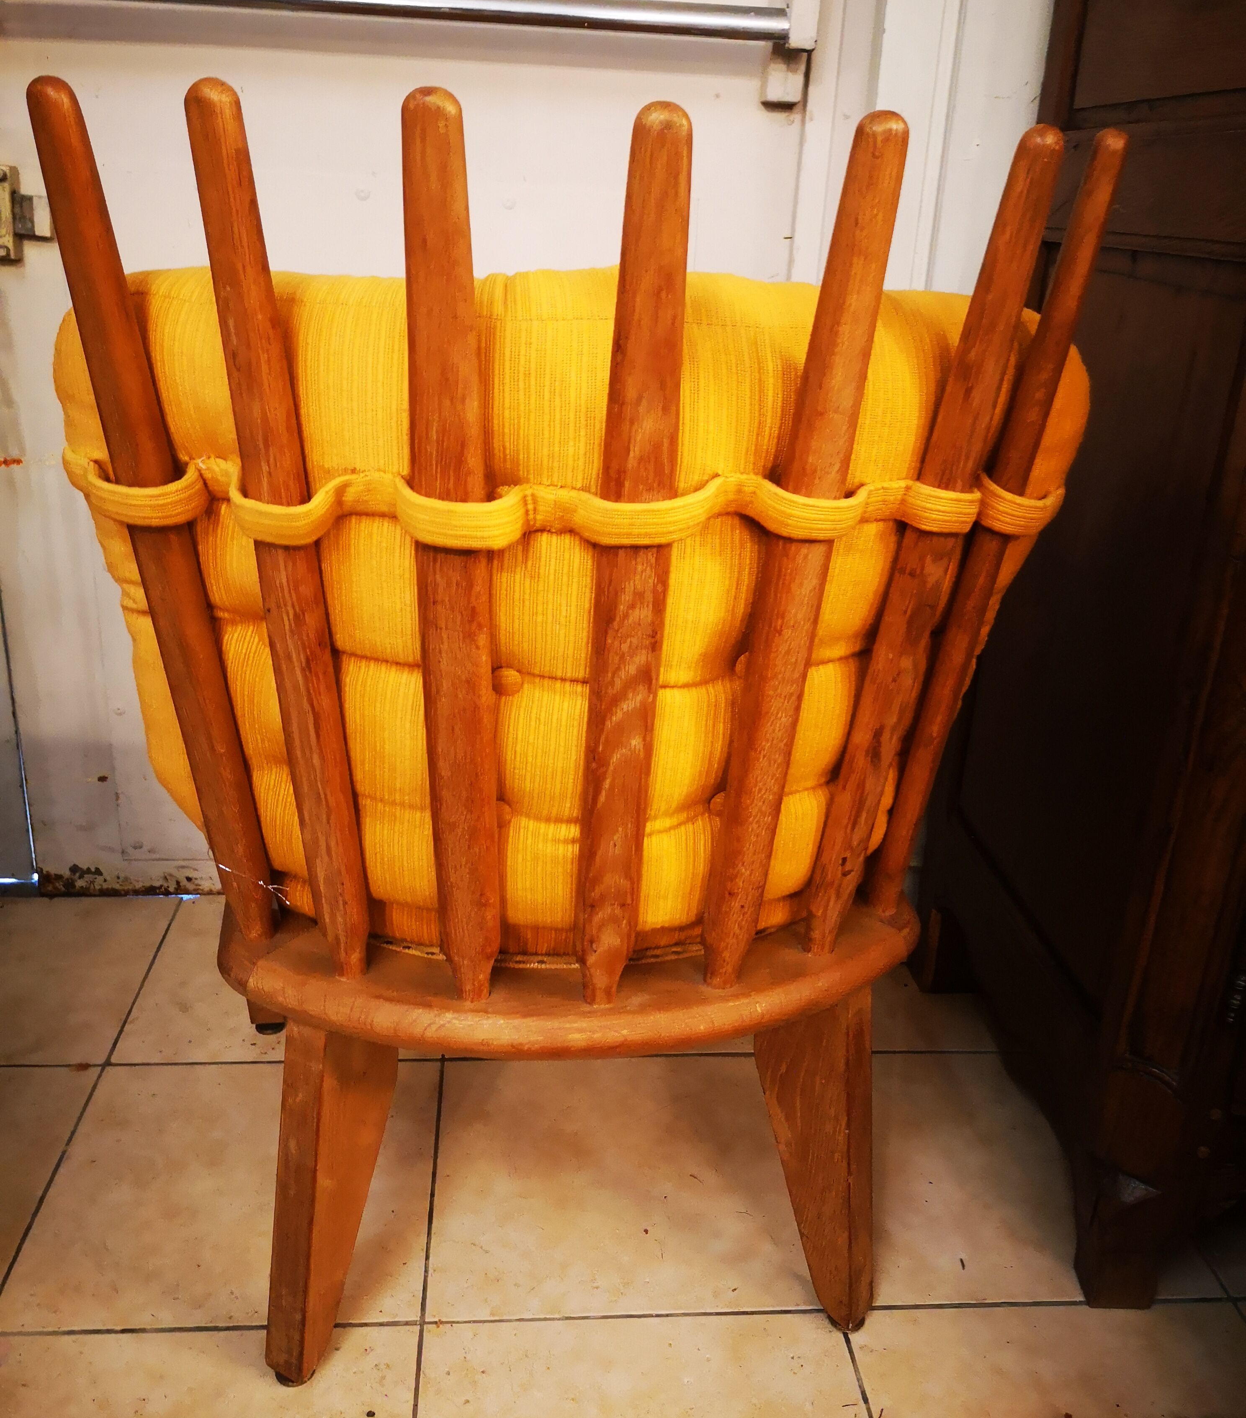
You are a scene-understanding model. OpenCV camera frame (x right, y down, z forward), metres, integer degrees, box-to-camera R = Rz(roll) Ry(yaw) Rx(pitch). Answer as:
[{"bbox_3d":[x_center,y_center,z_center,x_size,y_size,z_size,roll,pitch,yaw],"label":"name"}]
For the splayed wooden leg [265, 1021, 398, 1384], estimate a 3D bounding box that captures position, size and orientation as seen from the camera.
[{"bbox_3d":[-0.220,0.345,0.962,0.037,0.310,0.079,11,14,20],"label":"splayed wooden leg"}]

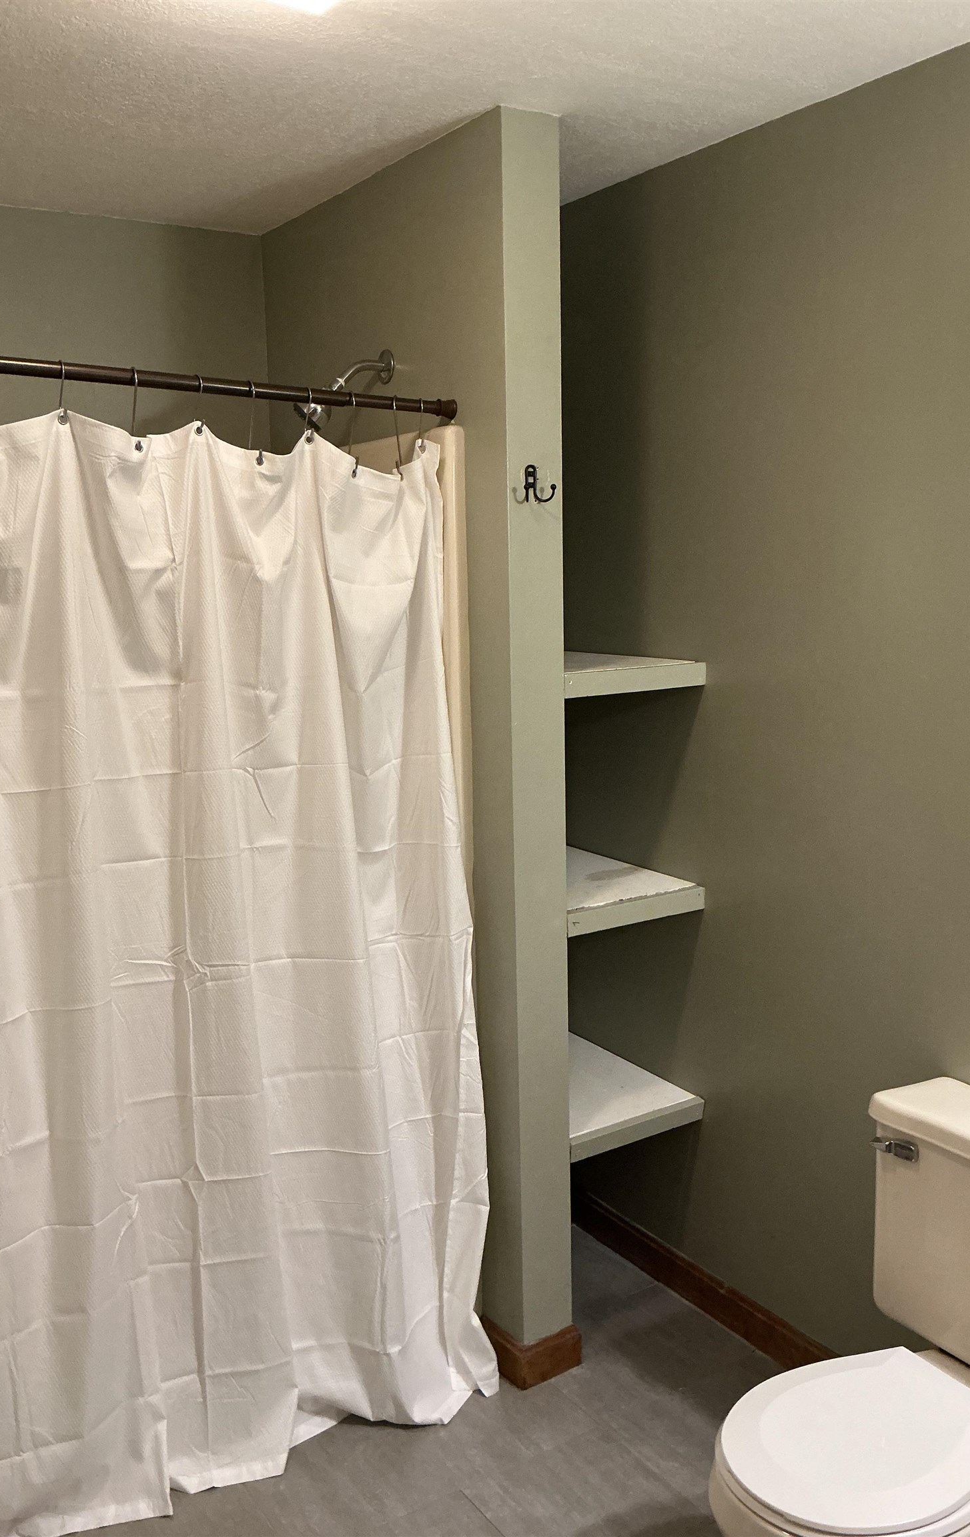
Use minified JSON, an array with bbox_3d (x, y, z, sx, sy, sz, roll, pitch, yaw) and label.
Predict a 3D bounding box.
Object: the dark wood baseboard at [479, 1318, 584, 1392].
[{"bbox_3d":[0.091,1.143,2.498,0.139,0.093,0.144,-8,12,-33],"label":"dark wood baseboard"}]

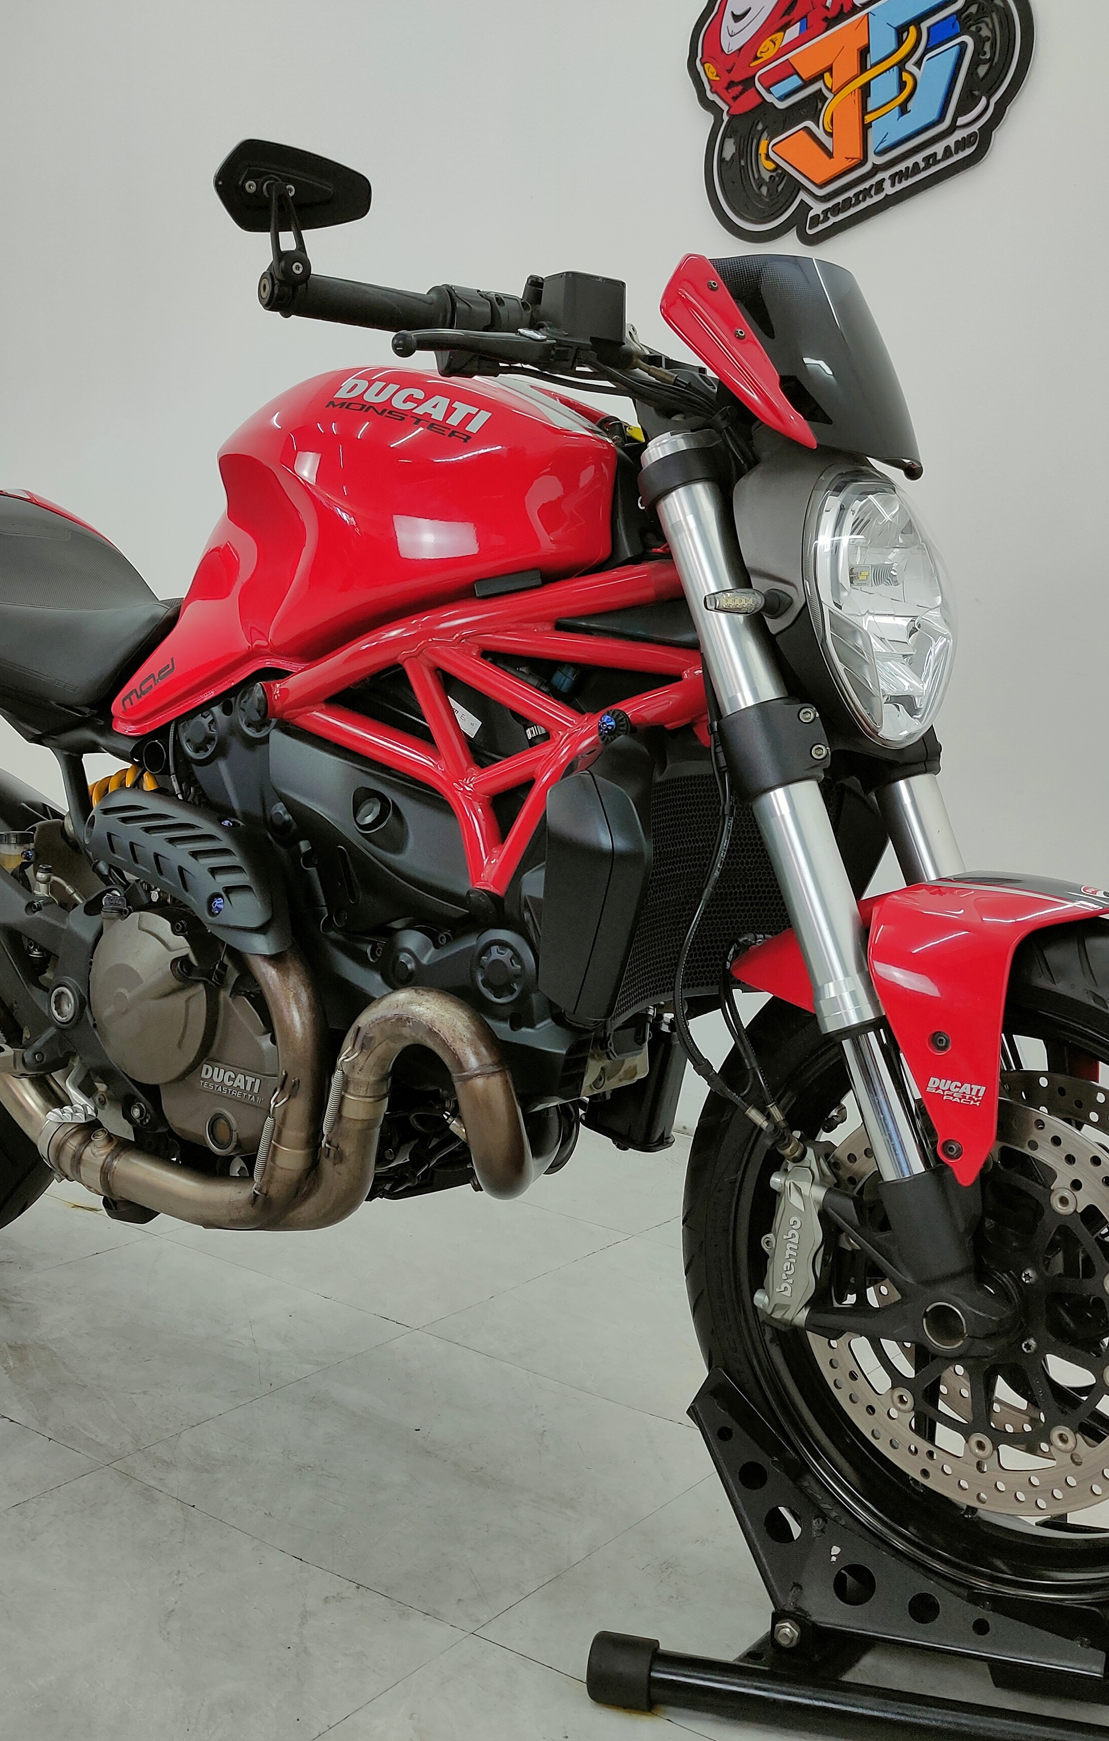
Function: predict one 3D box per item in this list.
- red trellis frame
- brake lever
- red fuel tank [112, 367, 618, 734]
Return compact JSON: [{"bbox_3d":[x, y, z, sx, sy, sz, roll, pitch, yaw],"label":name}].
[{"bbox_3d":[0.015,-0.145,1.935,0.470,0.303,0.320,8,10,39],"label":"red trellis frame"},{"bbox_3d":[-0.060,-0.400,1.634,0.163,0.022,0.035,-11,14,-41],"label":"brake lever"},{"bbox_3d":[-0.118,-0.296,2.031,0.650,0.360,0.360,8,10,39],"label":"red fuel tank"}]

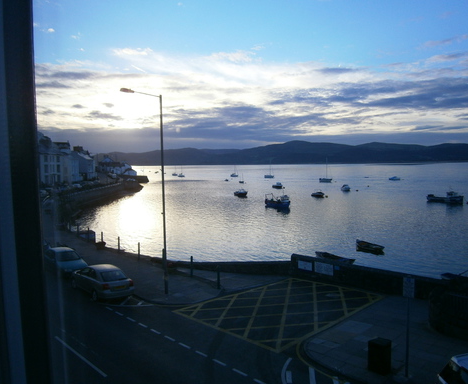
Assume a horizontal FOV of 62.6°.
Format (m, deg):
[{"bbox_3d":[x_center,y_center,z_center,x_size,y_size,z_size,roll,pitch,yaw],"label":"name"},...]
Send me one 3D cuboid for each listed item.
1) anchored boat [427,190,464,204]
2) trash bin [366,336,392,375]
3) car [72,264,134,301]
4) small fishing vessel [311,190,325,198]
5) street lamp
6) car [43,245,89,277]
[{"bbox_3d":[46.371,1.157,84.250,7.500,2.650,2.500,2,5,35],"label":"anchored boat"},{"bbox_3d":[4.692,5.271,12.311,0.490,0.980,0.490,-4,6,-40],"label":"trash bin"},{"bbox_3d":[-7.130,4.639,20.648,1.760,1.470,4.600,-5,6,-42],"label":"car"},{"bbox_3d":[22.333,0.487,102.354,1.800,1.800,4.600,-4,6,-42],"label":"small fishing vessel"},{"bbox_3d":[-4.321,0.269,18.877,2.330,10.250,0.320,-5,6,-43],"label":"street lamp"},{"bbox_3d":[-10.721,4.416,24.144,1.720,1.450,4.150,-5,6,-44],"label":"car"}]

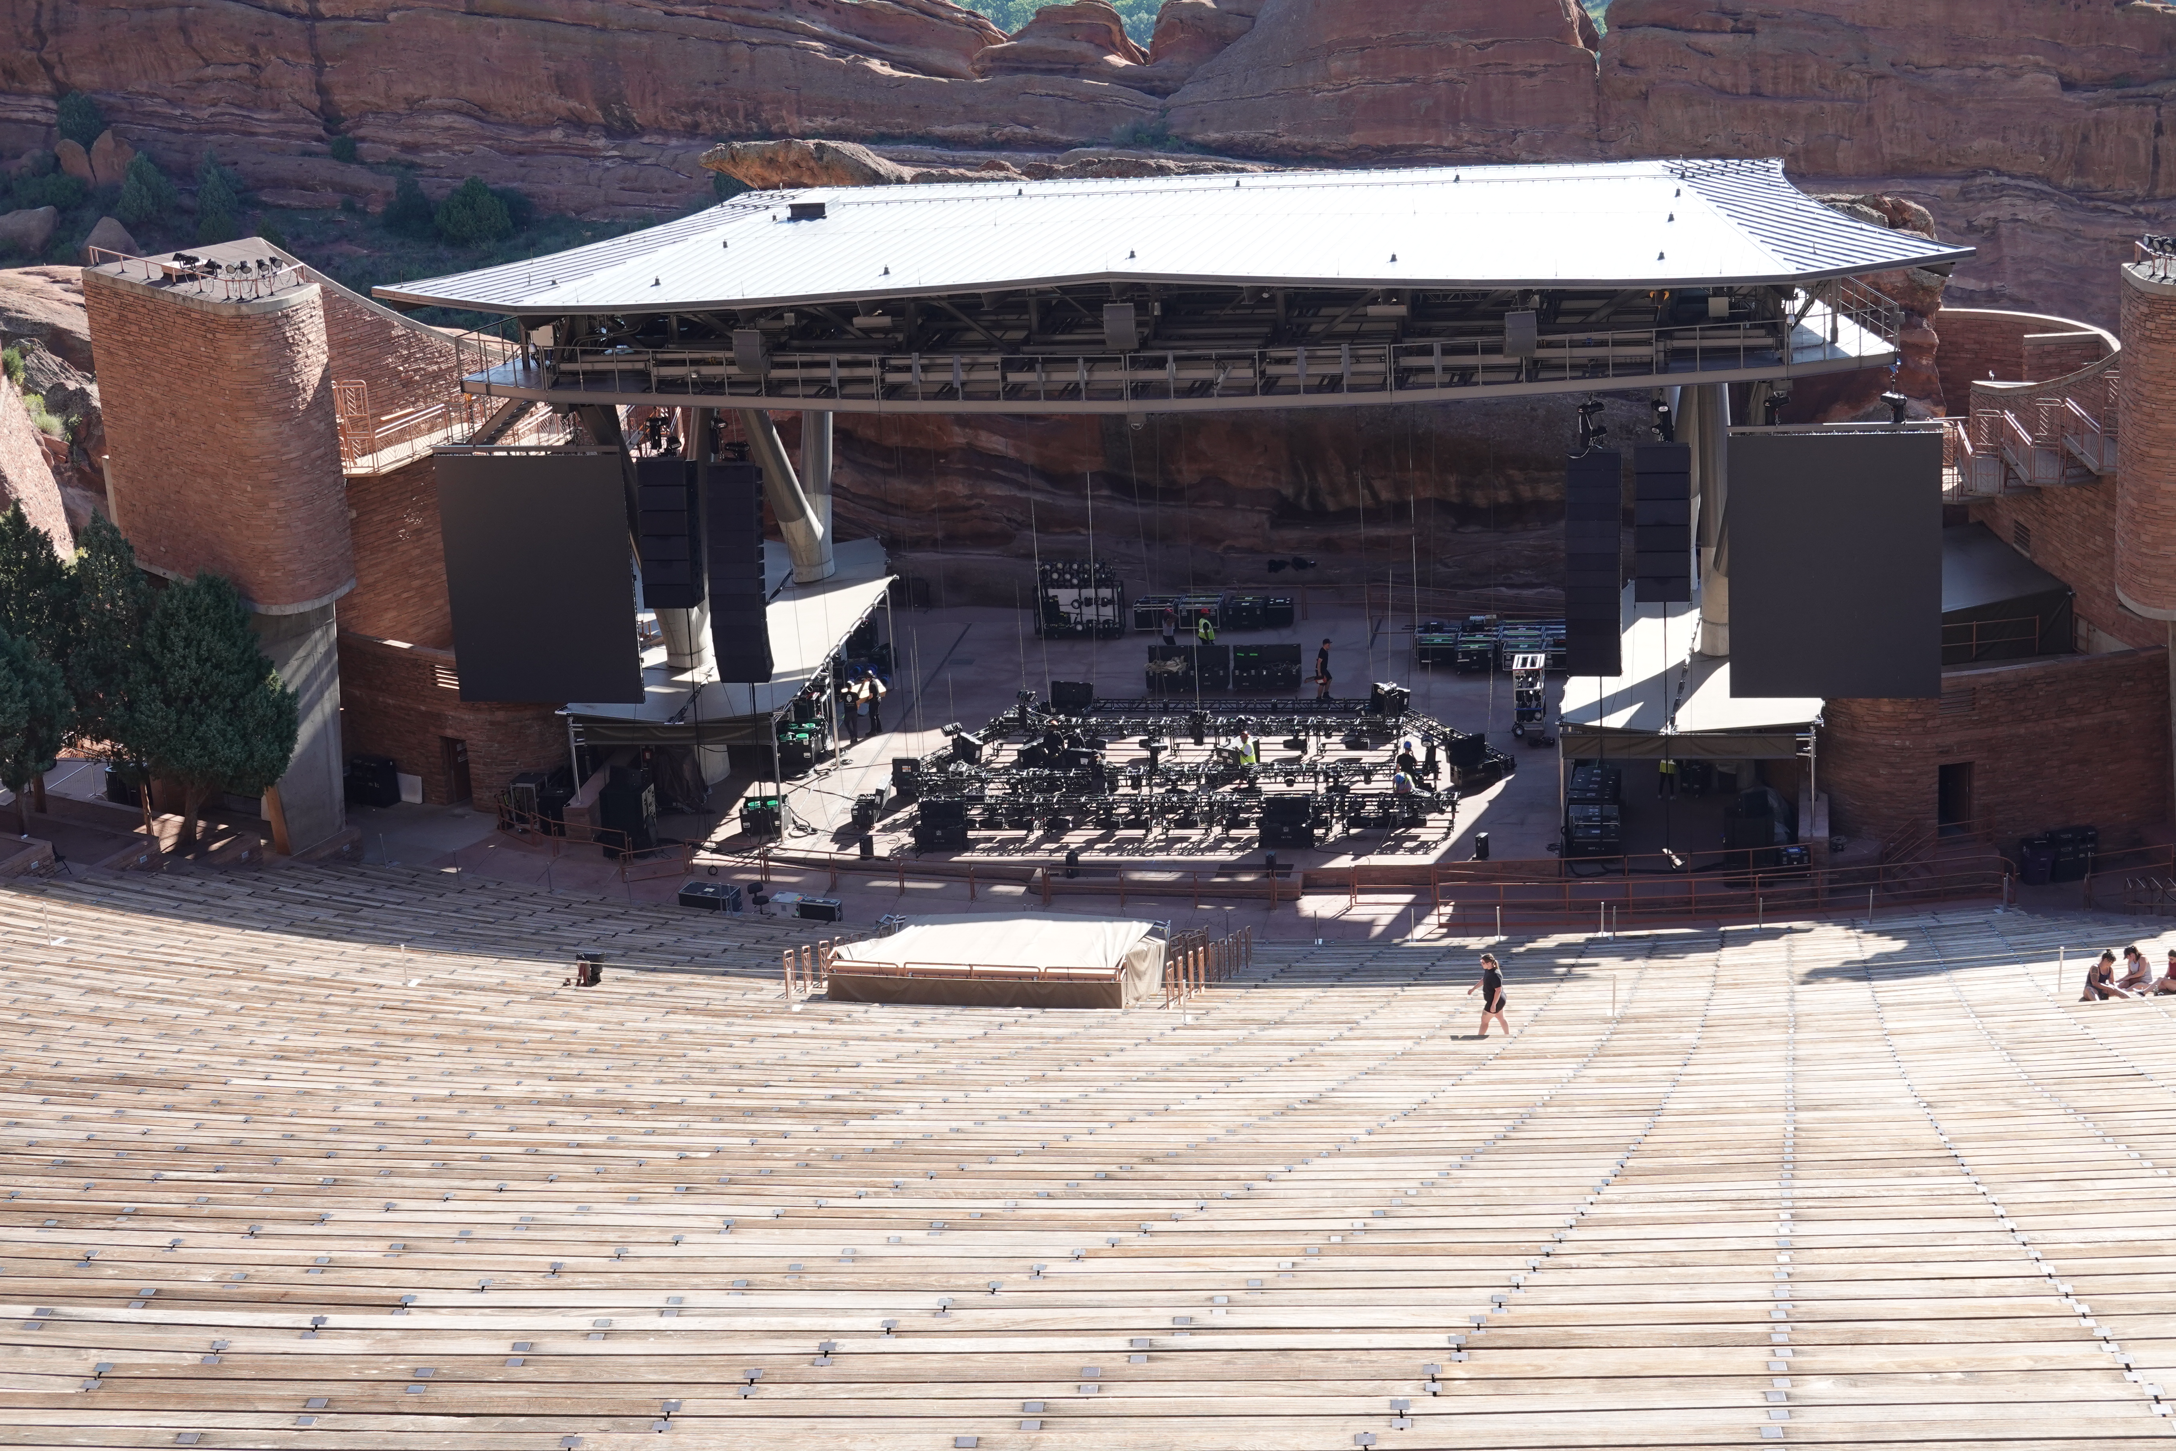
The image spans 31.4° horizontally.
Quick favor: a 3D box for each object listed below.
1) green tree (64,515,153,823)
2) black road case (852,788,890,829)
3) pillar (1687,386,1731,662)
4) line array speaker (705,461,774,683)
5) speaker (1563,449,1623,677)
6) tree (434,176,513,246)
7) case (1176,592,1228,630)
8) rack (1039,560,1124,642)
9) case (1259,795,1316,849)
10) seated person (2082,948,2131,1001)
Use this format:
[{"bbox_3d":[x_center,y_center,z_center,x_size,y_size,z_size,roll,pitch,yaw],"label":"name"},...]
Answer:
[{"bbox_3d":[-24.564,-1.376,97.800,2.600,8.200,2.600,-3,18,0],"label":"green tree"},{"bbox_3d":[-5.382,2.040,95.720,0.800,0.770,0.950,-1,18,9],"label":"black road case"},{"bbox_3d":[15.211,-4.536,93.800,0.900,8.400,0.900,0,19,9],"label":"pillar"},{"bbox_3d":[-8.369,-3.672,92.800,1.250,5.400,0.900,1,19,12],"label":"line array speaker"},{"bbox_3d":[11.478,-3.685,87.929,1.240,5.100,0.850,-1,14,7],"label":"speaker"},{"bbox_3d":[-33.046,-27.663,208.000,4.200,3.490,4.200,-3,17,1],"label":"tree"},{"bbox_3d":[3.261,-3.261,110.666,1.200,0.850,0.800,0,18,11],"label":"case"},{"bbox_3d":[-0.213,-3.567,110.418,2.420,2.000,0.800,0,18,10],"label":"rack"},{"bbox_3d":[4.771,2.312,92.336,1.240,1.100,0.760,0,18,11],"label":"case"},{"bbox_3d":[18.375,4.511,69.800,0.680,0.900,0.550,9,22,33],"label":"seated person"}]

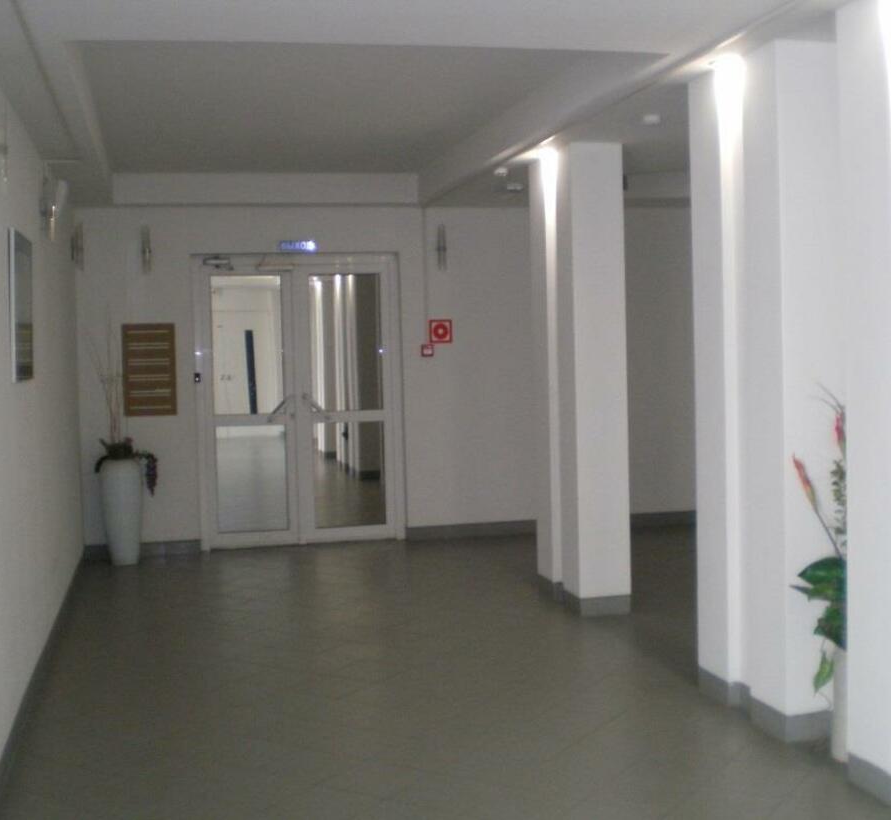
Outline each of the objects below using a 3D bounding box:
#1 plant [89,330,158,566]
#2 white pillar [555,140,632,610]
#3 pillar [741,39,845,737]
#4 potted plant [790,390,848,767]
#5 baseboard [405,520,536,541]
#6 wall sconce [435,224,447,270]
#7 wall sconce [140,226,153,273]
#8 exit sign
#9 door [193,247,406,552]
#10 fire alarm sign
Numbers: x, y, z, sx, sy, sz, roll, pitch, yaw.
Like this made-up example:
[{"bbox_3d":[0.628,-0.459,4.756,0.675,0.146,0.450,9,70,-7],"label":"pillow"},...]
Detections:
[{"bbox_3d":[-2.475,0.288,9.242,0.458,1.809,0.411,-2,3,-13],"label":"plant"},{"bbox_3d":[0.871,-0.174,7.172,0.318,2.752,0.348,-2,3,-13],"label":"white pillar"},{"bbox_3d":[1.425,-0.074,4.880,0.316,2.749,0.343,-2,3,-13],"label":"pillar"},{"bbox_3d":[1.536,0.611,4.560,0.403,1.406,0.379,-2,3,-13],"label":"potted plant"},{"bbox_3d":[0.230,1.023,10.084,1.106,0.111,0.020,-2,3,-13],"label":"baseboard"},{"bbox_3d":[-0.033,-1.347,9.876,0.095,0.381,0.105,-2,3,-13],"label":"wall sconce"},{"bbox_3d":[-2.362,-1.264,9.473,0.103,0.360,0.105,-2,3,-13],"label":"wall sconce"},{"bbox_3d":[-1.197,-1.332,9.704,0.316,0.109,0.030,-2,3,-13],"label":"exit sign"},{"bbox_3d":[-1.172,-0.068,9.758,1.669,2.397,0.120,-2,3,-13],"label":"door"},{"bbox_3d":[-0.028,-0.648,9.978,0.183,0.190,0.015,-2,3,-13],"label":"fire alarm sign"}]

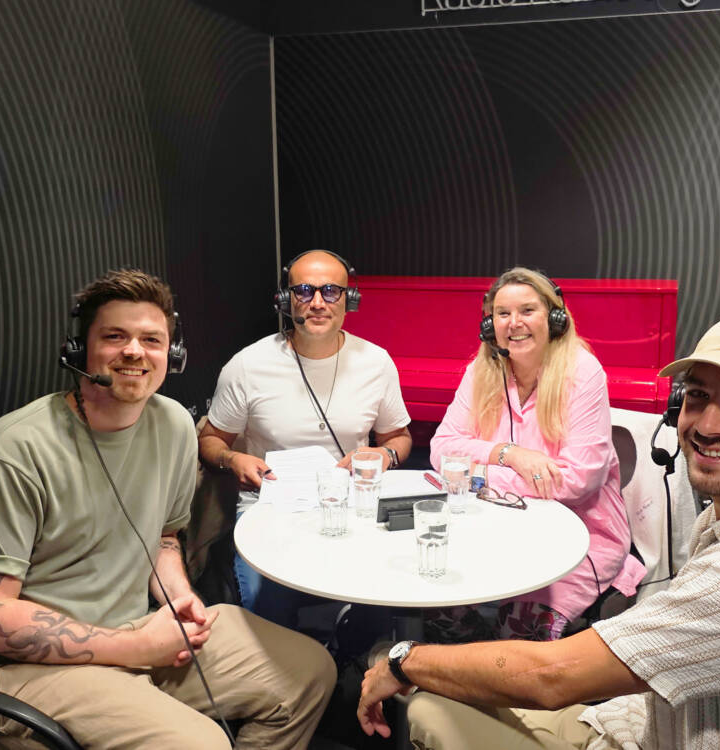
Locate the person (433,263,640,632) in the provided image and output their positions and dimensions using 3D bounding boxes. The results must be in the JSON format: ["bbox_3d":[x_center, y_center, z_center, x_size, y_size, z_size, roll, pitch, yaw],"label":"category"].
[{"bbox_3d":[0.453,0.370,1.757,0.560,1.300,0.720,4,10,26],"label":"person"}]

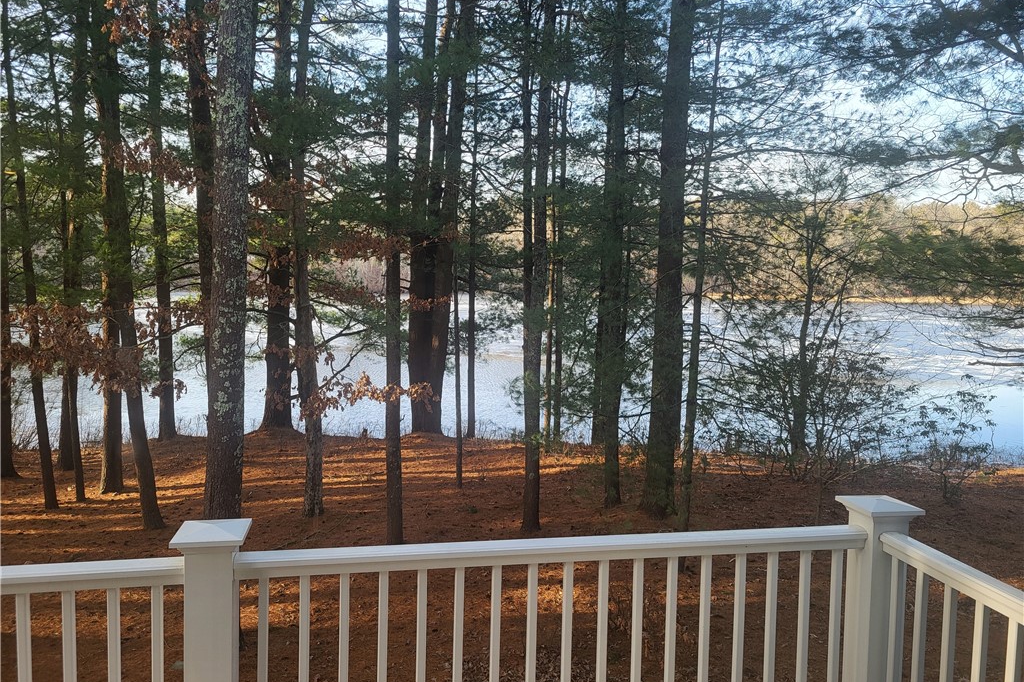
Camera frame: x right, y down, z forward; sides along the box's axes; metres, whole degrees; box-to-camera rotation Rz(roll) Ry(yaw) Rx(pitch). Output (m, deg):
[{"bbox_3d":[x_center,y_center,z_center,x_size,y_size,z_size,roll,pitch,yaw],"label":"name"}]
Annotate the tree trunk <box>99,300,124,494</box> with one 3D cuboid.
[{"bbox_3d":[-7.707,1.078,14.800,0.380,3.750,0.380,-1,5,-28],"label":"tree trunk"}]

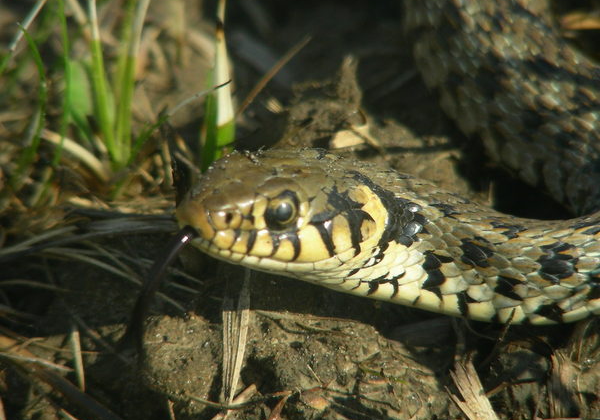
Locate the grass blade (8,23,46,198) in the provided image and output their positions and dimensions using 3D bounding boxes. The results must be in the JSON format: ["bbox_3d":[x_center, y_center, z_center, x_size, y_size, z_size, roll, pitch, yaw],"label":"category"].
[{"bbox_3d":[-0.052,-0.019,1.250,0.007,0.034,0.004,0,20,0],"label":"grass blade"}]

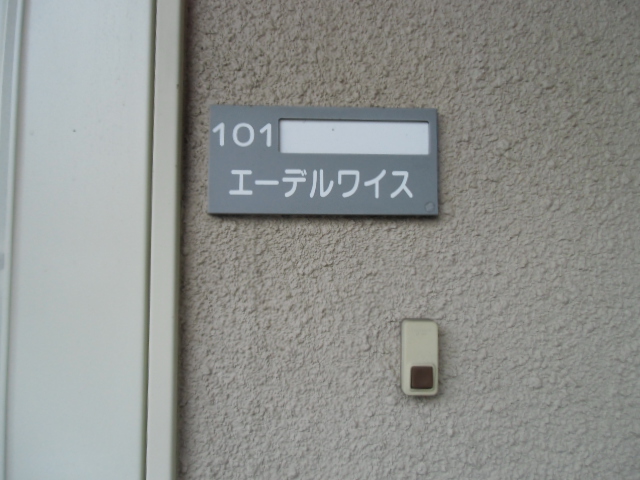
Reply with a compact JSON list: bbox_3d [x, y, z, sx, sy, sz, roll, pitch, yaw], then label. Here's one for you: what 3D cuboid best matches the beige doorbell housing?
[{"bbox_3d":[0.098,0.115,0.438,0.034,0.073,0.017,1,-2,-1],"label":"beige doorbell housing"}]

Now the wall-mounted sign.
[{"bbox_3d":[0.004,-0.079,0.448,0.228,0.106,0.010,1,-2,-1],"label":"wall-mounted sign"}]

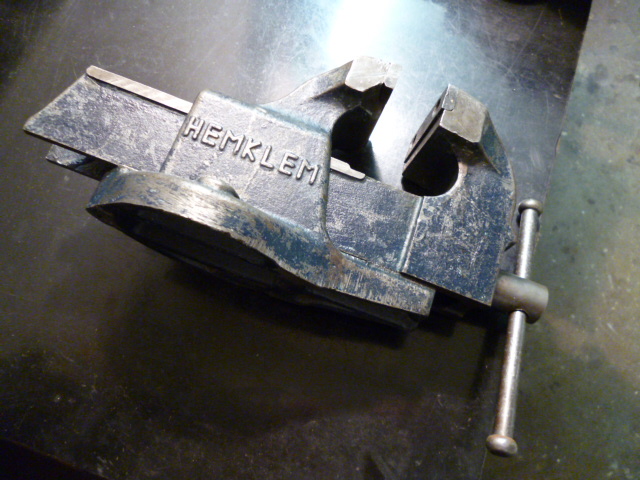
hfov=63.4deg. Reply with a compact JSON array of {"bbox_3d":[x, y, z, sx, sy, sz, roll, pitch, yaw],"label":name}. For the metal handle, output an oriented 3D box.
[{"bbox_3d":[0.138,0.050,0.360,0.019,0.019,0.194,21,60,-1],"label":"metal handle"}]

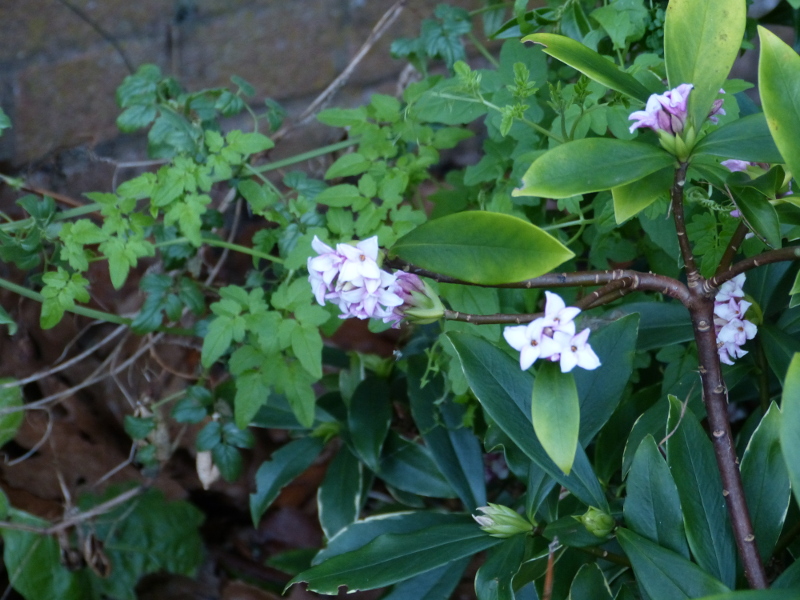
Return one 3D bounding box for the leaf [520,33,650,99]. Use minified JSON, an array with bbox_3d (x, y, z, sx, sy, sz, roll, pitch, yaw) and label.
[{"bbox_3d":[0.075,-0.086,1.153,0.069,0.011,0.019,25,17,-21],"label":"leaf"}]

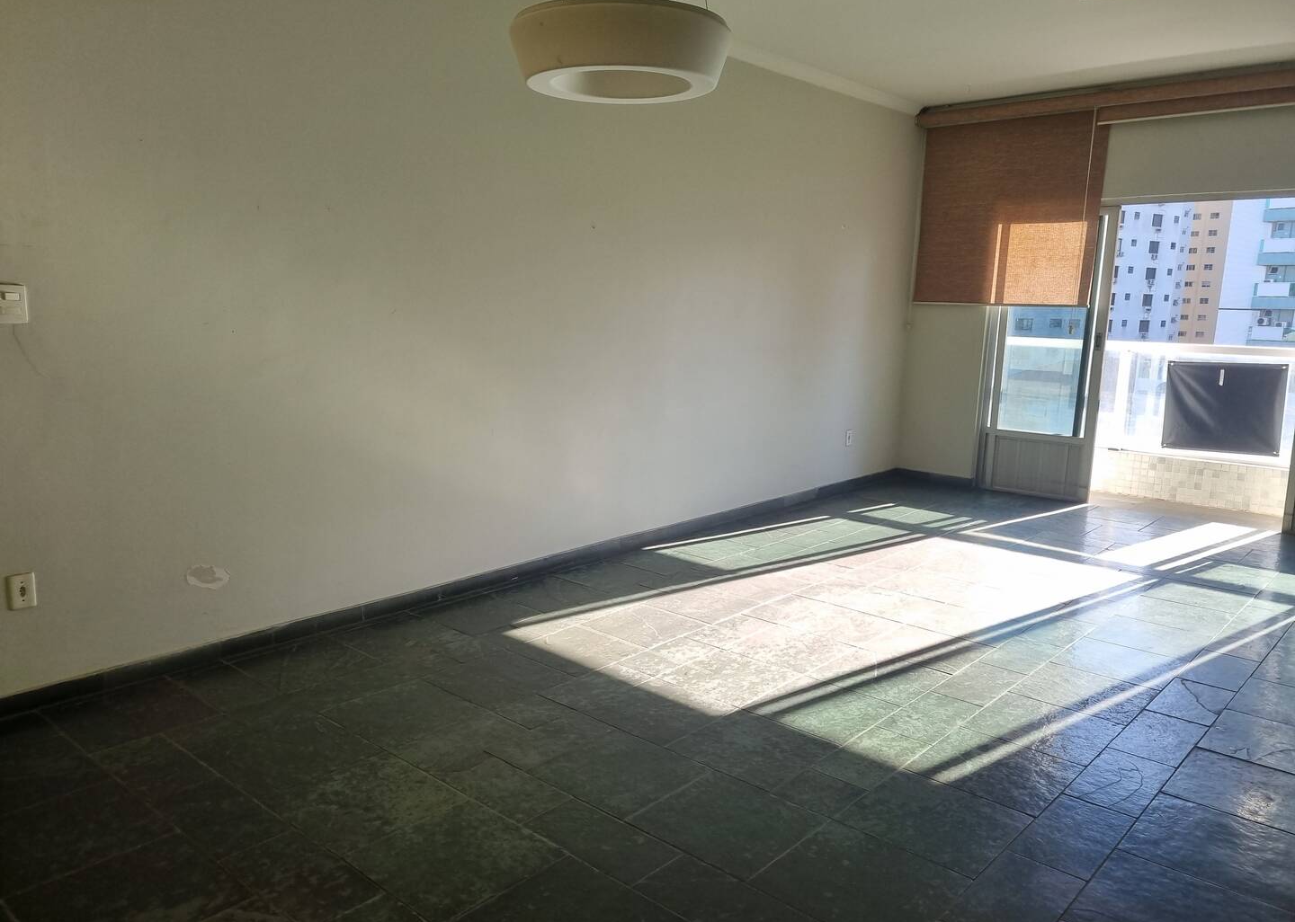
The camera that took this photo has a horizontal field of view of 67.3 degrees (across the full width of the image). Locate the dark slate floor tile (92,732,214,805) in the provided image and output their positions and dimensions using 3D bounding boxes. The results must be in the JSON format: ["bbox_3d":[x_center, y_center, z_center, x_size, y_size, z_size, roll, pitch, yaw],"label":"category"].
[{"bbox_3d":[-1.442,0.895,2.837,0.403,0.012,0.204,9,13,41],"label":"dark slate floor tile"}]

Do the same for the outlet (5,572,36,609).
[{"bbox_3d":[-1.940,0.409,3.023,0.012,0.110,0.075,9,12,41],"label":"outlet"}]

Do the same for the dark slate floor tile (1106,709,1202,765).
[{"bbox_3d":[1.685,0.916,3.206,0.202,0.012,0.400,10,13,41],"label":"dark slate floor tile"}]

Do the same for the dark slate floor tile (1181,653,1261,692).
[{"bbox_3d":[2.201,0.810,3.743,0.202,0.012,0.406,9,13,41],"label":"dark slate floor tile"}]

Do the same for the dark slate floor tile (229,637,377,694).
[{"bbox_3d":[-1.316,0.773,3.721,0.415,0.012,0.412,10,13,41],"label":"dark slate floor tile"}]

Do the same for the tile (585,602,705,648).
[{"bbox_3d":[-0.008,0.716,4.199,0.405,0.012,0.410,10,13,41],"label":"tile"}]

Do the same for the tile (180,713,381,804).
[{"bbox_3d":[-1.052,0.869,2.861,0.411,0.012,0.406,9,12,41],"label":"tile"}]

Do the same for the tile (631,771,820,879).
[{"bbox_3d":[0.211,0.950,2.559,0.391,0.012,0.373,9,12,41],"label":"tile"}]

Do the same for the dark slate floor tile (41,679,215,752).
[{"bbox_3d":[-1.725,0.847,3.248,0.450,0.012,0.410,10,13,41],"label":"dark slate floor tile"}]

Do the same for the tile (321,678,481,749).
[{"bbox_3d":[-0.834,0.855,3.294,0.382,0.012,0.405,10,13,41],"label":"tile"}]

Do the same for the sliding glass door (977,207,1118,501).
[{"bbox_3d":[2.865,-0.761,7.037,0.801,2.063,0.070,9,12,41],"label":"sliding glass door"}]

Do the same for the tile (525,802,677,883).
[{"bbox_3d":[-0.123,0.996,2.545,0.403,0.012,0.198,10,13,41],"label":"tile"}]

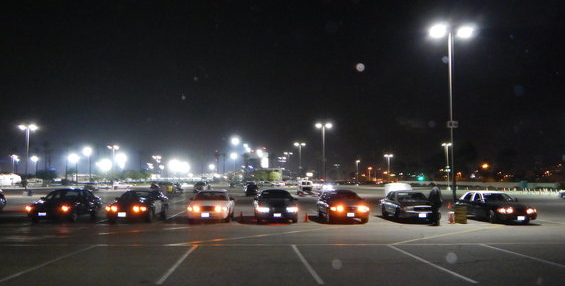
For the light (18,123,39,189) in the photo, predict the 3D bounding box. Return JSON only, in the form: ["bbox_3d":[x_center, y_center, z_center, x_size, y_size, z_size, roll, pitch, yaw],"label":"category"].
[{"bbox_3d":[-59.859,3.602,106.809,3.300,15.500,0.800,0,-5,-4],"label":"light"}]

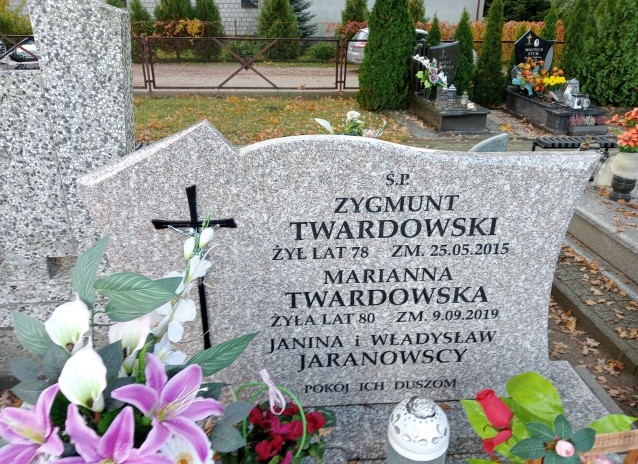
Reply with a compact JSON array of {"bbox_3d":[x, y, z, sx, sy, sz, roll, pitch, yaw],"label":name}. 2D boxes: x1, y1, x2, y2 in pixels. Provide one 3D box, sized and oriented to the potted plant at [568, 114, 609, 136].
[{"bbox_3d":[4.128,-1.655,7.938,0.570,0.298,0.190,-2,24,-5],"label":"potted plant"}]

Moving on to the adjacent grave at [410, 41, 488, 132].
[{"bbox_3d":[2.151,-2.480,8.625,0.790,1.202,1.810,-2,24,-7],"label":"adjacent grave"}]

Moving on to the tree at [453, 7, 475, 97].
[{"bbox_3d":[2.737,-3.289,9.796,0.450,1.742,0.450,1,24,0],"label":"tree"}]

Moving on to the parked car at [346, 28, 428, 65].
[{"bbox_3d":[3.293,-6.606,18.764,4.200,1.460,1.740,-7,25,-16],"label":"parked car"}]

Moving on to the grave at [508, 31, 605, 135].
[{"bbox_3d":[3.976,-2.574,8.641,0.810,1.401,2.130,-1,24,-5],"label":"grave"}]

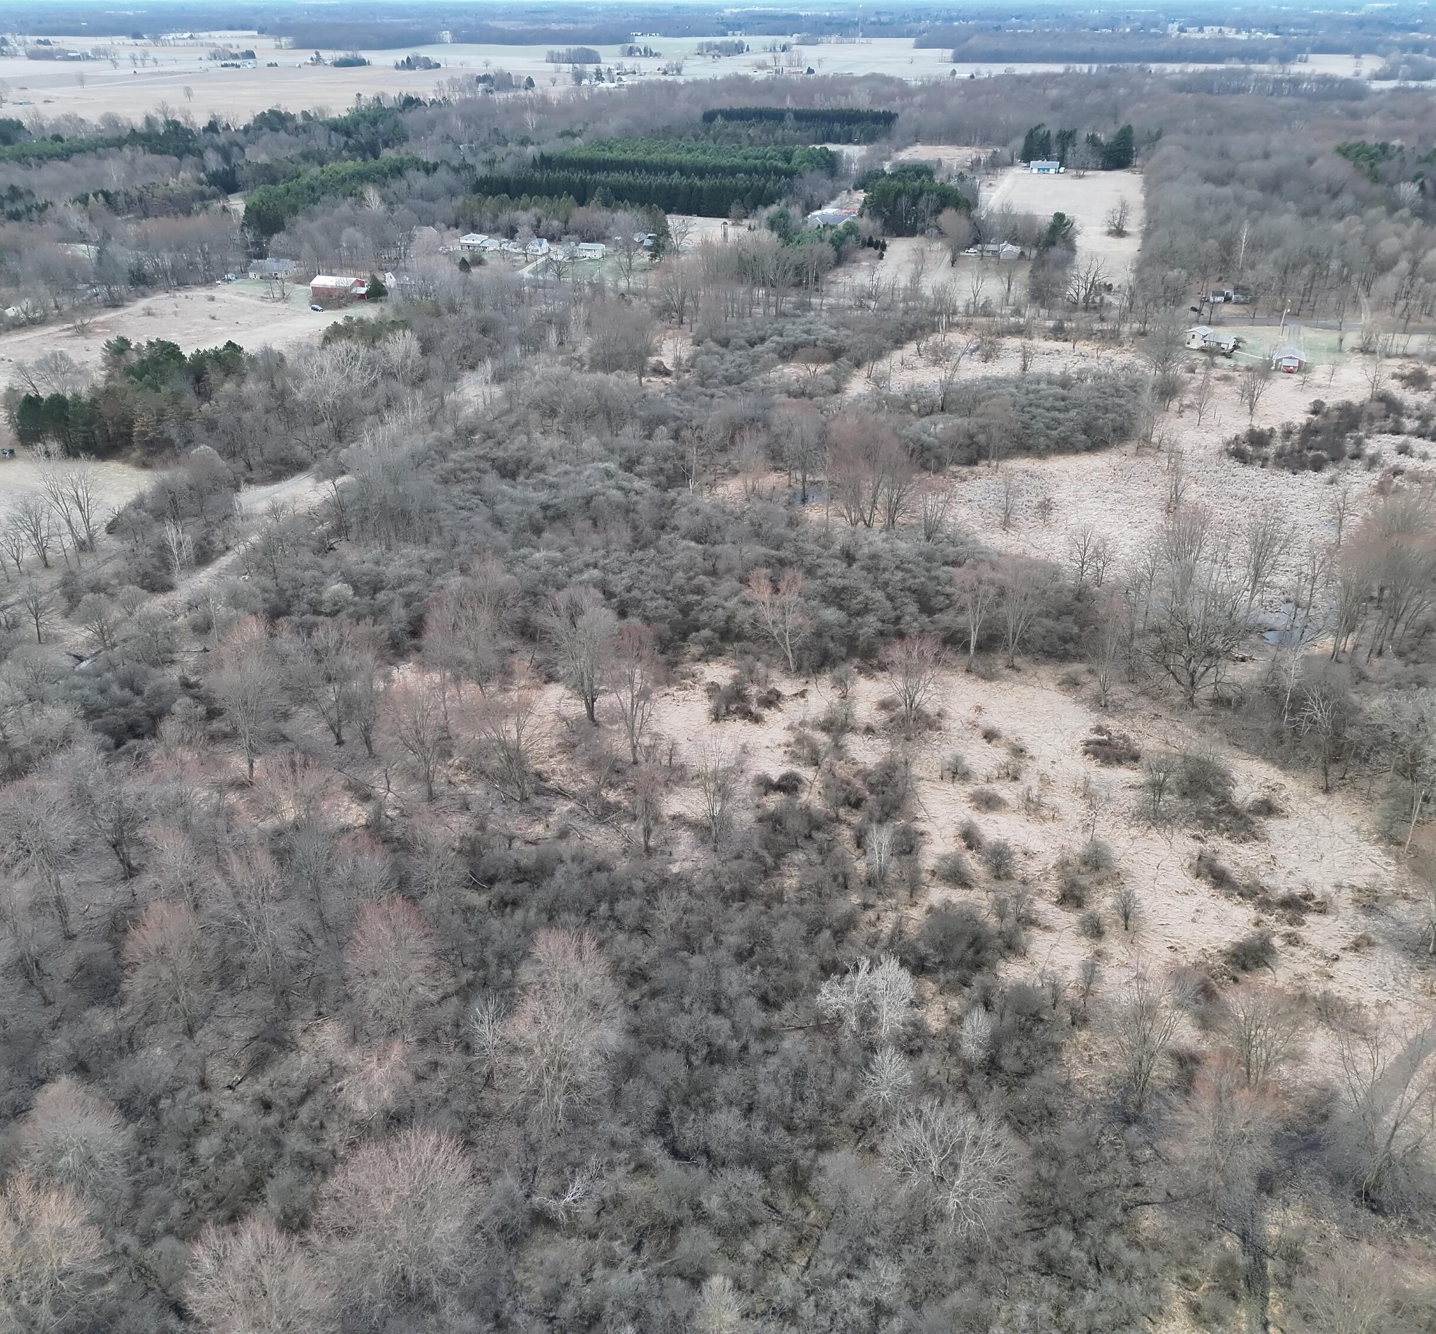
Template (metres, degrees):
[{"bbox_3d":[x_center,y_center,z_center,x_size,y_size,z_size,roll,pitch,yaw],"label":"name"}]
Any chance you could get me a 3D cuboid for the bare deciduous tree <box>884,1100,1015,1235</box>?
[{"bbox_3d":[22.372,50.225,120.538,12.453,16.036,12.453,0,29,0],"label":"bare deciduous tree"}]

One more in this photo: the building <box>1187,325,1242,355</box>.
[{"bbox_3d":[170.311,-112.781,423.138,16.300,7.000,8.500,17,33,29],"label":"building"}]

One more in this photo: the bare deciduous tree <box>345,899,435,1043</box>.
[{"bbox_3d":[-34.990,33.480,133.580,9.770,19.920,9.580,0,29,0],"label":"bare deciduous tree"}]

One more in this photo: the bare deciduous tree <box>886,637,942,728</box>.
[{"bbox_3d":[32.607,2.668,206.393,9.350,16.902,9.350,0,29,0],"label":"bare deciduous tree"}]

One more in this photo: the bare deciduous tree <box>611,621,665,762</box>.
[{"bbox_3d":[-11.820,4.030,182.480,8.320,24.010,8.160,0,29,0],"label":"bare deciduous tree"}]

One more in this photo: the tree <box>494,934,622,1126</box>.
[{"bbox_3d":[-15.640,36.750,122.200,12.440,25.240,12.200,0,29,0],"label":"tree"}]

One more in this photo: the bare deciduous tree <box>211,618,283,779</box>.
[{"bbox_3d":[-67.200,5.150,177.520,9.570,26.870,9.380,0,29,0],"label":"bare deciduous tree"}]

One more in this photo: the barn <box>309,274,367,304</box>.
[{"bbox_3d":[-151.631,-151.208,491.368,18.000,8.800,11.500,5,29,10],"label":"barn"}]

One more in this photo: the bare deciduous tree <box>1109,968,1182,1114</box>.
[{"bbox_3d":[43.060,38.360,124.950,6.810,19.750,6.680,0,29,0],"label":"bare deciduous tree"}]

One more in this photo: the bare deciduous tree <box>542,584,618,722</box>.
[{"bbox_3d":[-22.717,-1.777,205.517,12.557,25.538,12.557,0,29,0],"label":"bare deciduous tree"}]

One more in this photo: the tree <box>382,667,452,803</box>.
[{"bbox_3d":[-44.768,10.739,185.893,10.001,22.454,10.001,0,29,0],"label":"tree"}]

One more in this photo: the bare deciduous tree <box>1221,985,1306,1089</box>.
[{"bbox_3d":[56.600,39.360,128.690,7.960,14.380,7.800,0,29,0],"label":"bare deciduous tree"}]

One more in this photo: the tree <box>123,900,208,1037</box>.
[{"bbox_3d":[-59.610,33.350,134.470,8.390,19.280,8.230,0,29,0],"label":"tree"}]

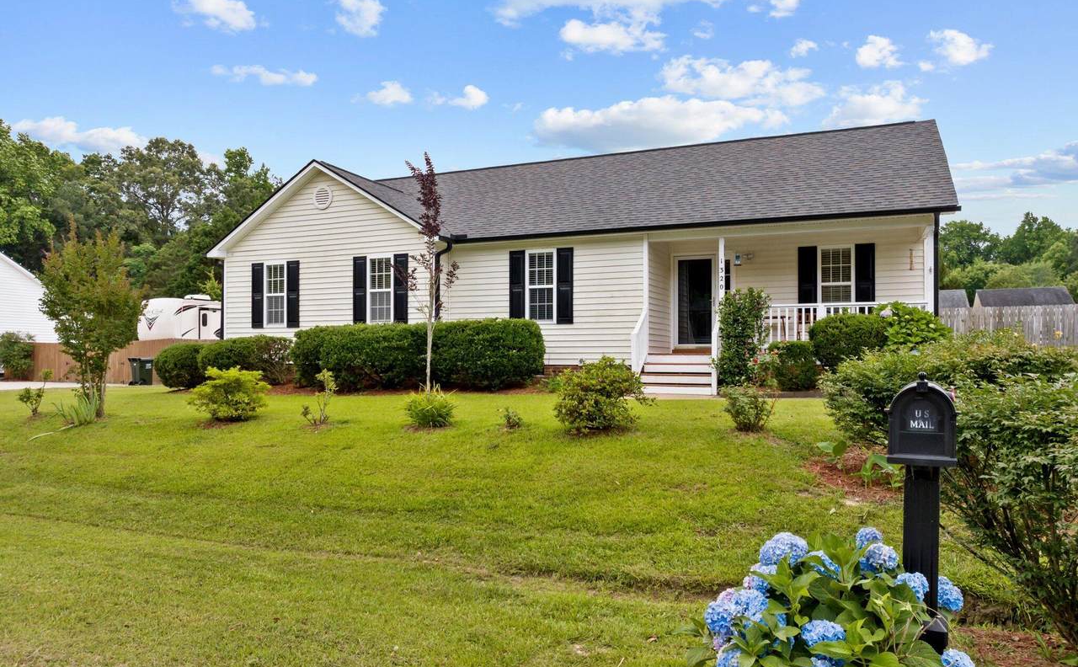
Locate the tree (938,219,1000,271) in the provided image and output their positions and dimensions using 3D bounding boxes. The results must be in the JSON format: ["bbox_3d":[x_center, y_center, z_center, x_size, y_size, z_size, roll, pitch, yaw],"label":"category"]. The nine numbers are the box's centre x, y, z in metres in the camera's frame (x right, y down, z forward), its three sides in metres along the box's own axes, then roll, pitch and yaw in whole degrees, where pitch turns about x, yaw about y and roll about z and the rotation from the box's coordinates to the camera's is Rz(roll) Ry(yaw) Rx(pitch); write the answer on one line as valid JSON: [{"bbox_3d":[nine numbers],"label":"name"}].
[{"bbox_3d":[40.060,-3.986,70.000,7.000,13.800,7.000,0,-1,0],"label":"tree"}]

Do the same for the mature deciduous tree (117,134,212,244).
[{"bbox_3d":[-27.189,-5.694,54.000,7.400,17.000,7.200,0,-1,0],"label":"mature deciduous tree"}]

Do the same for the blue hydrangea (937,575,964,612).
[{"bbox_3d":[1.519,0.970,2.780,0.140,0.135,0.140,-1,-2,23],"label":"blue hydrangea"}]

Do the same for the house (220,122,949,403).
[{"bbox_3d":[1.287,-1.709,19.476,16.000,6.050,9.900,-1,-2,24],"label":"house"}]

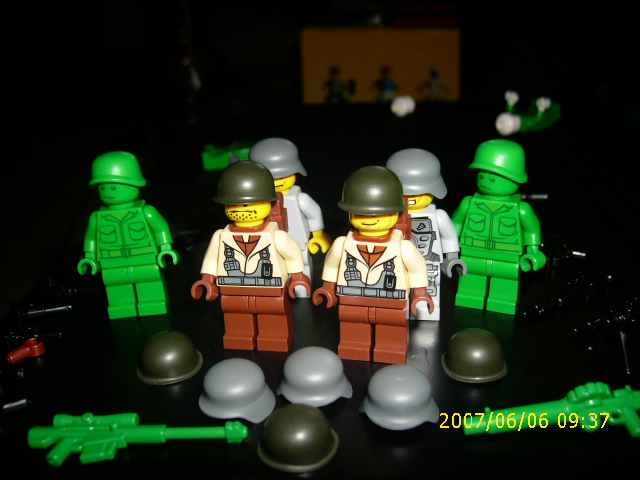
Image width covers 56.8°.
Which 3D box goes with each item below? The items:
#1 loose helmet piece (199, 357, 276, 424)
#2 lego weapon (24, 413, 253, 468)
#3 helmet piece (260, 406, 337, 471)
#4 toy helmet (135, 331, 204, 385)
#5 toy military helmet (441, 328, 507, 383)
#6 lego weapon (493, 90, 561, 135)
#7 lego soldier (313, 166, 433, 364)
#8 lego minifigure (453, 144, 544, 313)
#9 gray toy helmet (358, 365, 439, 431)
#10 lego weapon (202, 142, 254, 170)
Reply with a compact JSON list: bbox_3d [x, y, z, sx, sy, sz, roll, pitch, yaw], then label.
[{"bbox_3d":[-0.016,0.029,0.116,0.015,0.011,0.016,17,29,39],"label":"loose helmet piece"},{"bbox_3d":[-0.034,0.036,0.109,0.041,0.005,0.013,-2,22,1],"label":"lego weapon"},{"bbox_3d":[-0.004,0.034,0.109,0.015,0.009,0.015,-1,23,5],"label":"helmet piece"},{"bbox_3d":[-0.033,0.024,0.131,0.014,0.010,0.015,-6,22,-9],"label":"toy helmet"},{"bbox_3d":[0.033,0.023,0.127,0.014,0.010,0.015,1,22,7],"label":"toy military helmet"},{"bbox_3d":[0.120,-0.076,0.343,0.026,0.020,0.041,15,29,35],"label":"lego weapon"},{"bbox_3d":[0.012,0.005,0.131,0.027,0.044,0.018,3,24,13],"label":"lego soldier"},{"bbox_3d":[0.043,-0.003,0.147,0.026,0.043,0.015,8,24,24],"label":"lego minifigure"},{"bbox_3d":[0.015,0.029,0.112,0.015,0.011,0.016,4,23,14],"label":"gray toy helmet"},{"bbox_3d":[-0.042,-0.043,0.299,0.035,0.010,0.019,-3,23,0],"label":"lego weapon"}]

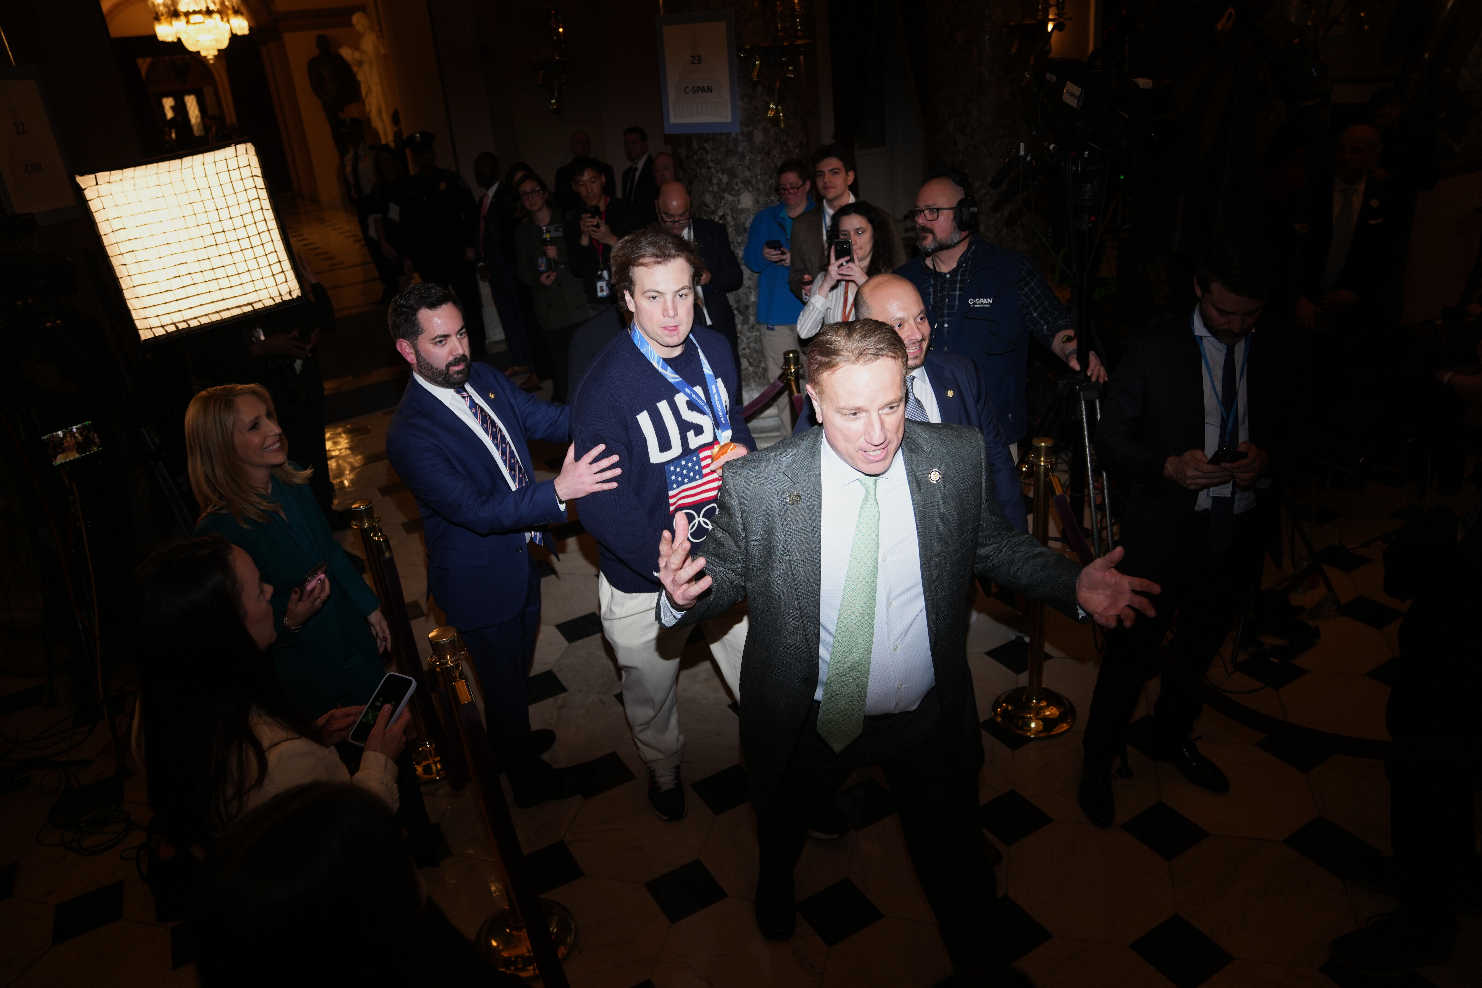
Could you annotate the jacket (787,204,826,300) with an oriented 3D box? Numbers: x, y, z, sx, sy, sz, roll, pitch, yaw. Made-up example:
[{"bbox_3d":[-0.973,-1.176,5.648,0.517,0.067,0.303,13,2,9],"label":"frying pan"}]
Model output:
[{"bbox_3d":[0.560,-1.077,4.845,0.540,0.720,0.340,2,25,19],"label":"jacket"}]

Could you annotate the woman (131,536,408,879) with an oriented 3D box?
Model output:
[{"bbox_3d":[-0.775,0.776,2.002,0.520,1.570,0.500,-15,25,-20],"label":"woman"}]

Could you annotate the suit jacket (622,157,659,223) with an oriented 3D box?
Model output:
[{"bbox_3d":[-0.697,-2.318,8.013,0.520,0.720,0.320,7,26,27],"label":"suit jacket"}]

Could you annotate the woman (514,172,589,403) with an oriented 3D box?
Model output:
[{"bbox_3d":[-1.278,-1.395,6.994,0.520,1.680,0.420,-6,23,0],"label":"woman"}]

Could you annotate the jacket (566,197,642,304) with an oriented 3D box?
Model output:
[{"bbox_3d":[-0.777,-1.361,5.752,0.480,0.620,0.380,-5,23,3],"label":"jacket"}]

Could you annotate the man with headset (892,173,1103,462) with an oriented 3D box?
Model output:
[{"bbox_3d":[0.973,-0.345,3.880,0.740,1.800,0.500,2,25,18],"label":"man with headset"}]

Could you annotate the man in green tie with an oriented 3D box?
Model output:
[{"bbox_3d":[0.357,0.432,2.249,0.930,1.740,0.620,-5,23,2],"label":"man in green tie"}]

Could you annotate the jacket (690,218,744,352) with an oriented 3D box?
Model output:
[{"bbox_3d":[-0.250,-0.991,5.109,0.550,0.750,0.380,-6,23,0],"label":"jacket"}]

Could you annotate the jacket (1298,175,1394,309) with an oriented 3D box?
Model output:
[{"bbox_3d":[2.487,-0.921,4.182,0.540,0.710,0.360,5,26,24],"label":"jacket"}]

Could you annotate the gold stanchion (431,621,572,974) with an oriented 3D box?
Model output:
[{"bbox_3d":[-0.674,0.808,2.600,0.290,1.020,0.290,-6,23,0],"label":"gold stanchion"}]

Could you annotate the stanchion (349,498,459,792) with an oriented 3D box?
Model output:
[{"bbox_3d":[-1.192,0.499,3.437,0.290,1.020,0.290,-6,23,0],"label":"stanchion"}]

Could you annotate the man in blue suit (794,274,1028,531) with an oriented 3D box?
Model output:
[{"bbox_3d":[0.481,0.269,2.620,0.600,1.720,0.440,-11,24,-11],"label":"man in blue suit"}]

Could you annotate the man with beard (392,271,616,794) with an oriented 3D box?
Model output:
[{"bbox_3d":[-0.641,0.194,3.125,0.660,1.720,0.550,6,26,26],"label":"man with beard"}]

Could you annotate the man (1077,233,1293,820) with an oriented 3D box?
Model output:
[{"bbox_3d":[1.221,0.138,2.793,0.560,1.680,0.500,-6,23,0],"label":"man"}]

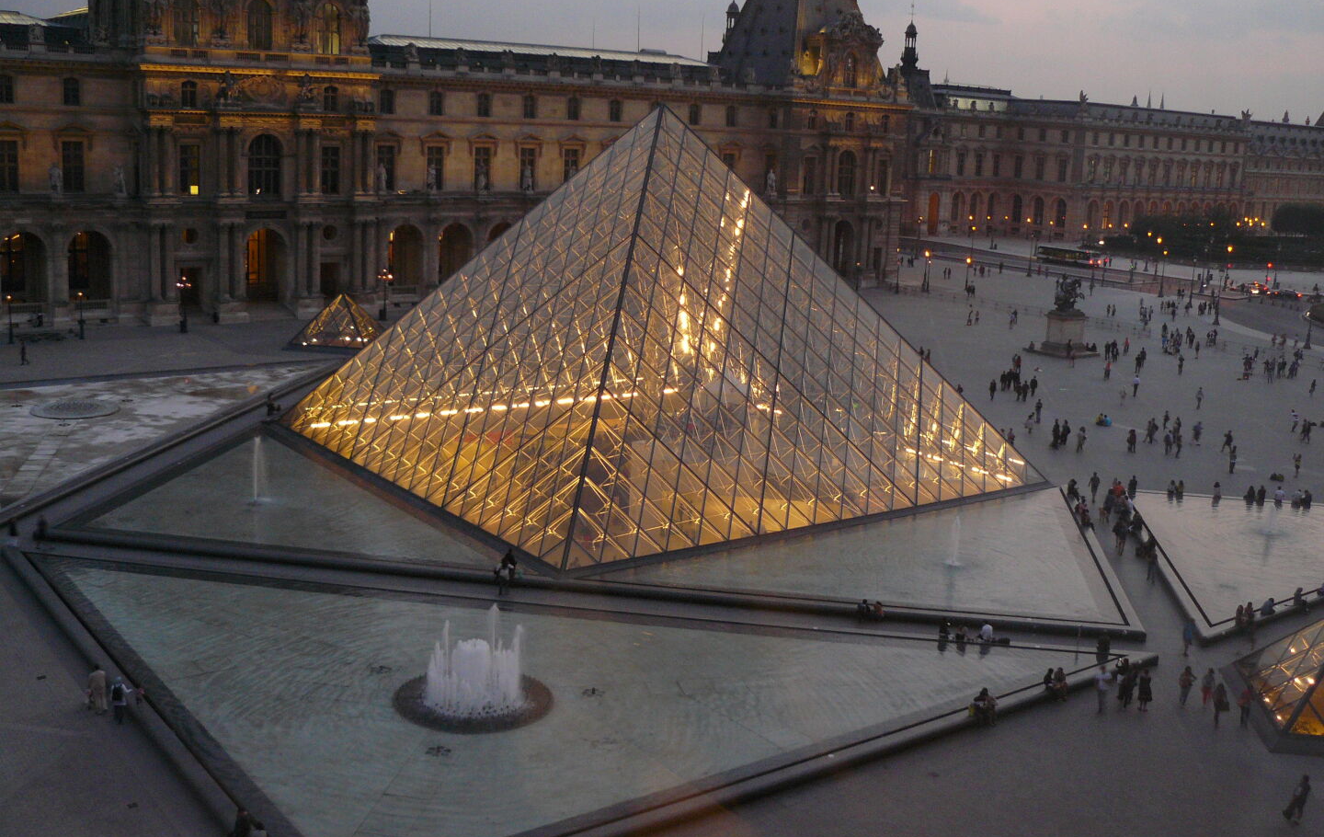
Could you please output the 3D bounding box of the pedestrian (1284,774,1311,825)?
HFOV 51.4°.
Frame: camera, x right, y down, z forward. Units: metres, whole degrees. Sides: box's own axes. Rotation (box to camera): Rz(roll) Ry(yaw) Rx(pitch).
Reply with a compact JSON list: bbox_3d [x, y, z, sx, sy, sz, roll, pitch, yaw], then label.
[{"bbox_3d":[20.635,12.343,44.728,0.750,1.680,0.550,1,12,-6],"label":"pedestrian"}]

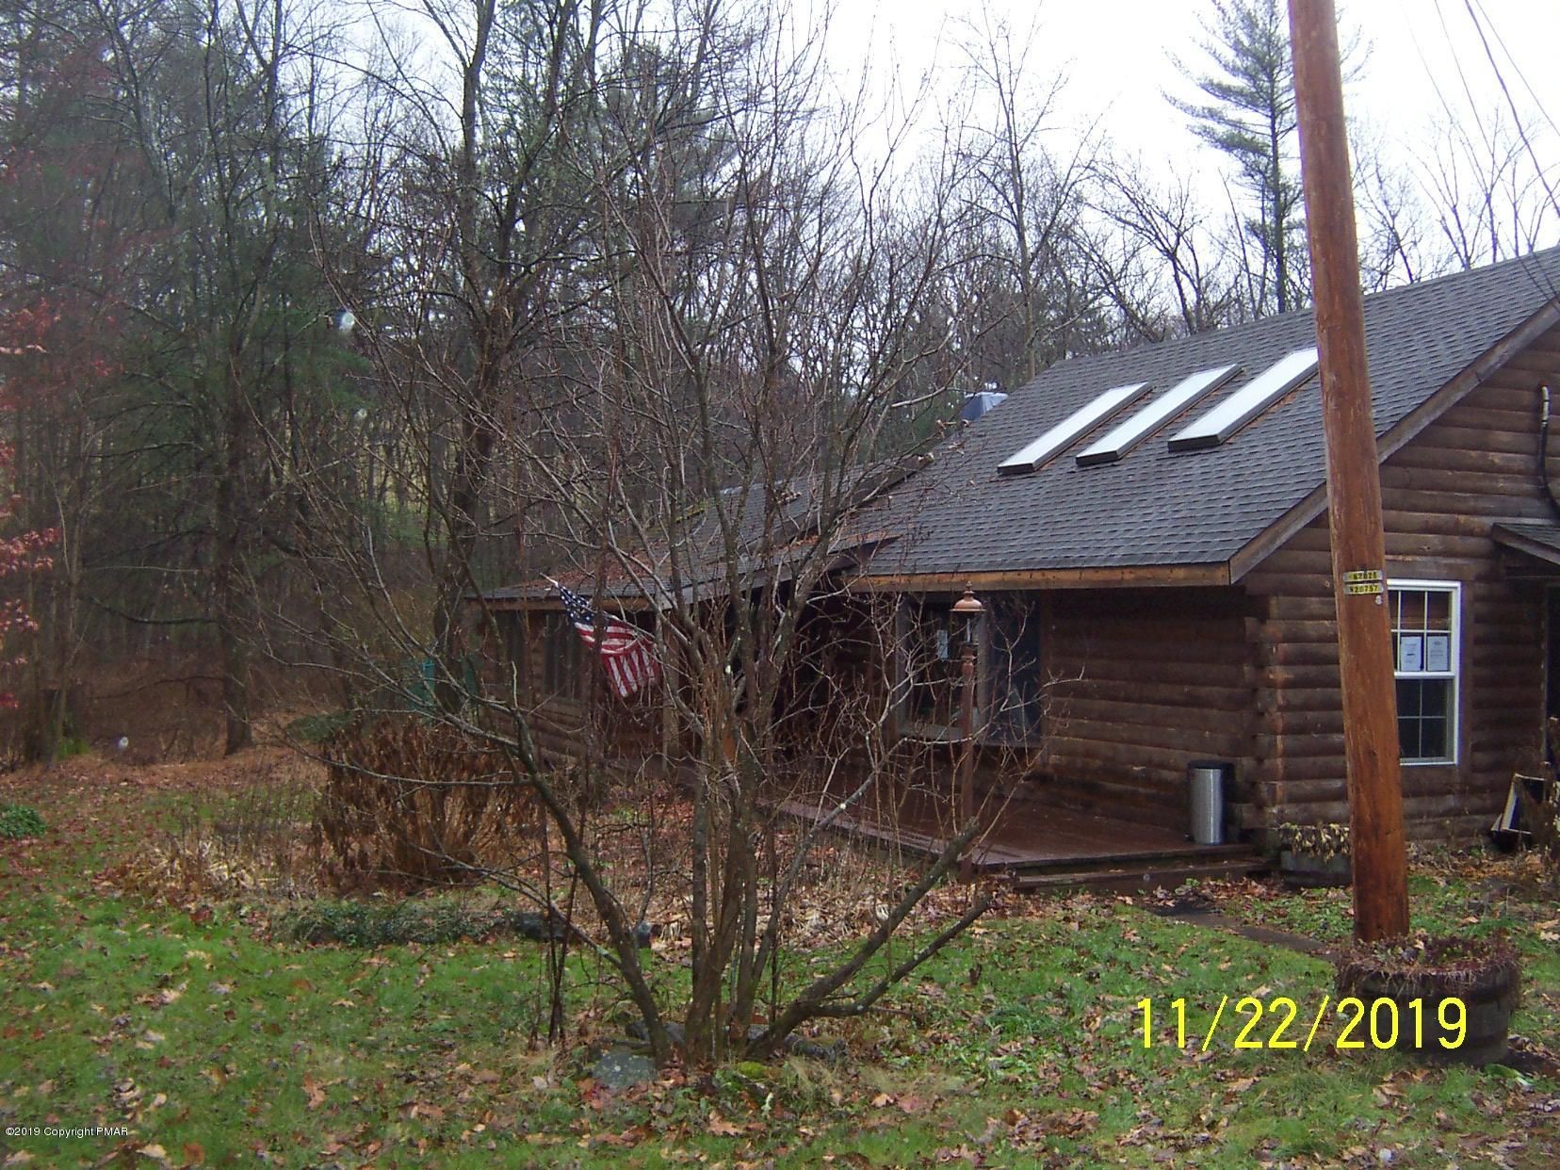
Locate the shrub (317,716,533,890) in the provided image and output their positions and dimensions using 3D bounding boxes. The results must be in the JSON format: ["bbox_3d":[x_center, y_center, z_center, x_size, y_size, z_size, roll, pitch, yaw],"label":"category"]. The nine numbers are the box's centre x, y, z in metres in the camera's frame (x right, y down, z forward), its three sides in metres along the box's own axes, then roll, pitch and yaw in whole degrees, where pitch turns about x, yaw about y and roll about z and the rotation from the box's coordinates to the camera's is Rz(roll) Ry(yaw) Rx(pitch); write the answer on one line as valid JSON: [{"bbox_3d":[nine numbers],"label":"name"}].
[{"bbox_3d":[-2.470,1.481,11.300,1.420,1.140,1.300,1,-1,-13],"label":"shrub"}]

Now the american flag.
[{"bbox_3d":[-1.673,0.540,15.800,0.970,1.140,0.270,1,-1,-26],"label":"american flag"}]

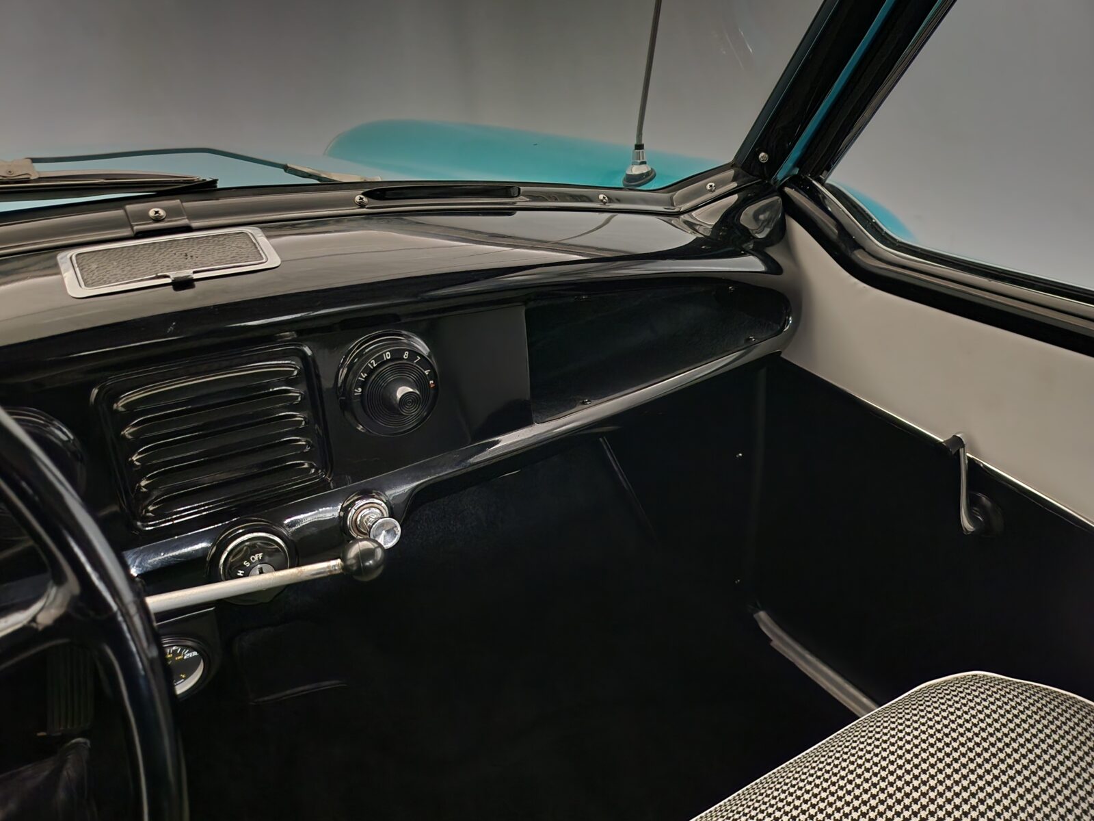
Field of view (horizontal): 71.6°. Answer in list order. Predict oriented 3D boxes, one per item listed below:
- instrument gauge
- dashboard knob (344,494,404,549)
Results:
[{"bbox_3d":[-0.297,0.199,0.594,0.058,0.058,0.030,-15,30,-25],"label":"instrument gauge"},{"bbox_3d":[-0.132,0.089,0.585,0.038,0.038,0.046,-17,16,-28],"label":"dashboard knob"}]

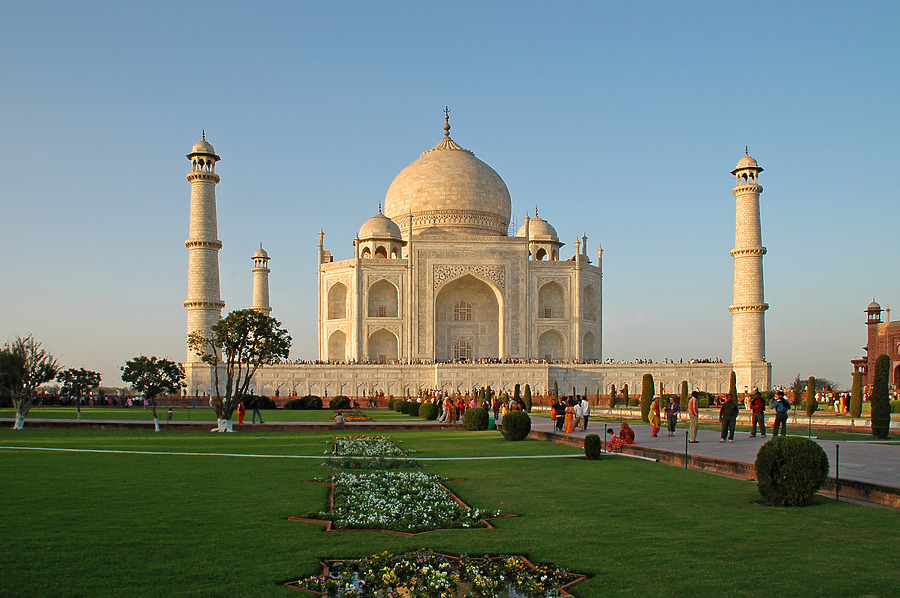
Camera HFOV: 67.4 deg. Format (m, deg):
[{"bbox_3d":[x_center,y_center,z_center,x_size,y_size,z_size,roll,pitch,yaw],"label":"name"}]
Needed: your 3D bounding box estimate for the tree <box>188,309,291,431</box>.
[{"bbox_3d":[-13.769,4.605,44.105,6.672,7.977,6.672,0,-9,0],"label":"tree"}]

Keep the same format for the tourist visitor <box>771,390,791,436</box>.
[{"bbox_3d":[12.284,4.329,25.100,0.660,1.750,0.400,-4,-9,22],"label":"tourist visitor"}]

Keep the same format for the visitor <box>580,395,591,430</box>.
[{"bbox_3d":[6.511,5.468,32.400,0.360,1.680,0.480,3,-9,-18],"label":"visitor"}]

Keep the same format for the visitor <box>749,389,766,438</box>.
[{"bbox_3d":[11.720,4.425,25.700,0.580,1.720,0.380,-4,-9,25],"label":"visitor"}]

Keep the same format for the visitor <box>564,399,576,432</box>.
[{"bbox_3d":[5.560,5.435,31.113,0.400,1.487,0.460,7,-11,-40],"label":"visitor"}]

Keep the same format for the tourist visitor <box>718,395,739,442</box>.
[{"bbox_3d":[9.541,4.094,23.100,0.620,1.660,0.380,-4,-9,23],"label":"tourist visitor"}]

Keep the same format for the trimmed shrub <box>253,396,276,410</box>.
[{"bbox_3d":[-27.510,15.468,100.000,3.500,2.050,3.000,-1,-9,9],"label":"trimmed shrub"}]

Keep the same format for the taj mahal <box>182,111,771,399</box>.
[{"bbox_3d":[-0.090,-11.180,157.160,97.000,68.000,97.000,1,-9,-9],"label":"taj mahal"}]

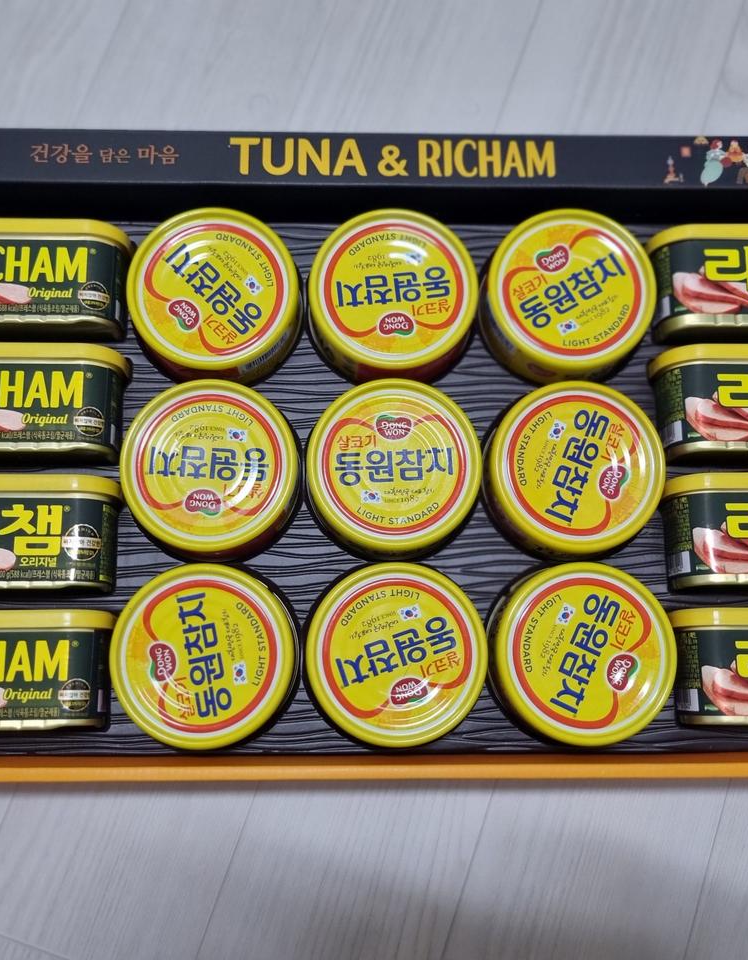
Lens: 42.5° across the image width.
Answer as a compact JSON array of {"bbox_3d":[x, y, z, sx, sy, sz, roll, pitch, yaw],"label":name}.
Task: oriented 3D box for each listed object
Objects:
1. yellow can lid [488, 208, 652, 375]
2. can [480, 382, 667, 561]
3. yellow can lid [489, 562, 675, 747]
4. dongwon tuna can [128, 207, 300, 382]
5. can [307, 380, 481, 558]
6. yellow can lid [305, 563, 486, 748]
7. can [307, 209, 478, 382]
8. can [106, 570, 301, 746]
[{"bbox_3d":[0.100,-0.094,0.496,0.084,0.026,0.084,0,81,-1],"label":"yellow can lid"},{"bbox_3d":[0.095,-0.004,0.468,0.082,0.039,0.082,0,80,-1],"label":"can"},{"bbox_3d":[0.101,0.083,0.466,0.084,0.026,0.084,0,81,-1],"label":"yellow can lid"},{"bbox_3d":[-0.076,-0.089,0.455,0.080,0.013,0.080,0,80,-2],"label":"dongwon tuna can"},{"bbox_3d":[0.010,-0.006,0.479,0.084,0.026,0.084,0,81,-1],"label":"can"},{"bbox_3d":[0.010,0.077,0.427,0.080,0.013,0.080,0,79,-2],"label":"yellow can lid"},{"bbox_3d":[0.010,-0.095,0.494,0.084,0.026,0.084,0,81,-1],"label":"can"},{"bbox_3d":[-0.075,0.079,0.435,0.080,0.035,0.080,0,80,-2],"label":"can"}]

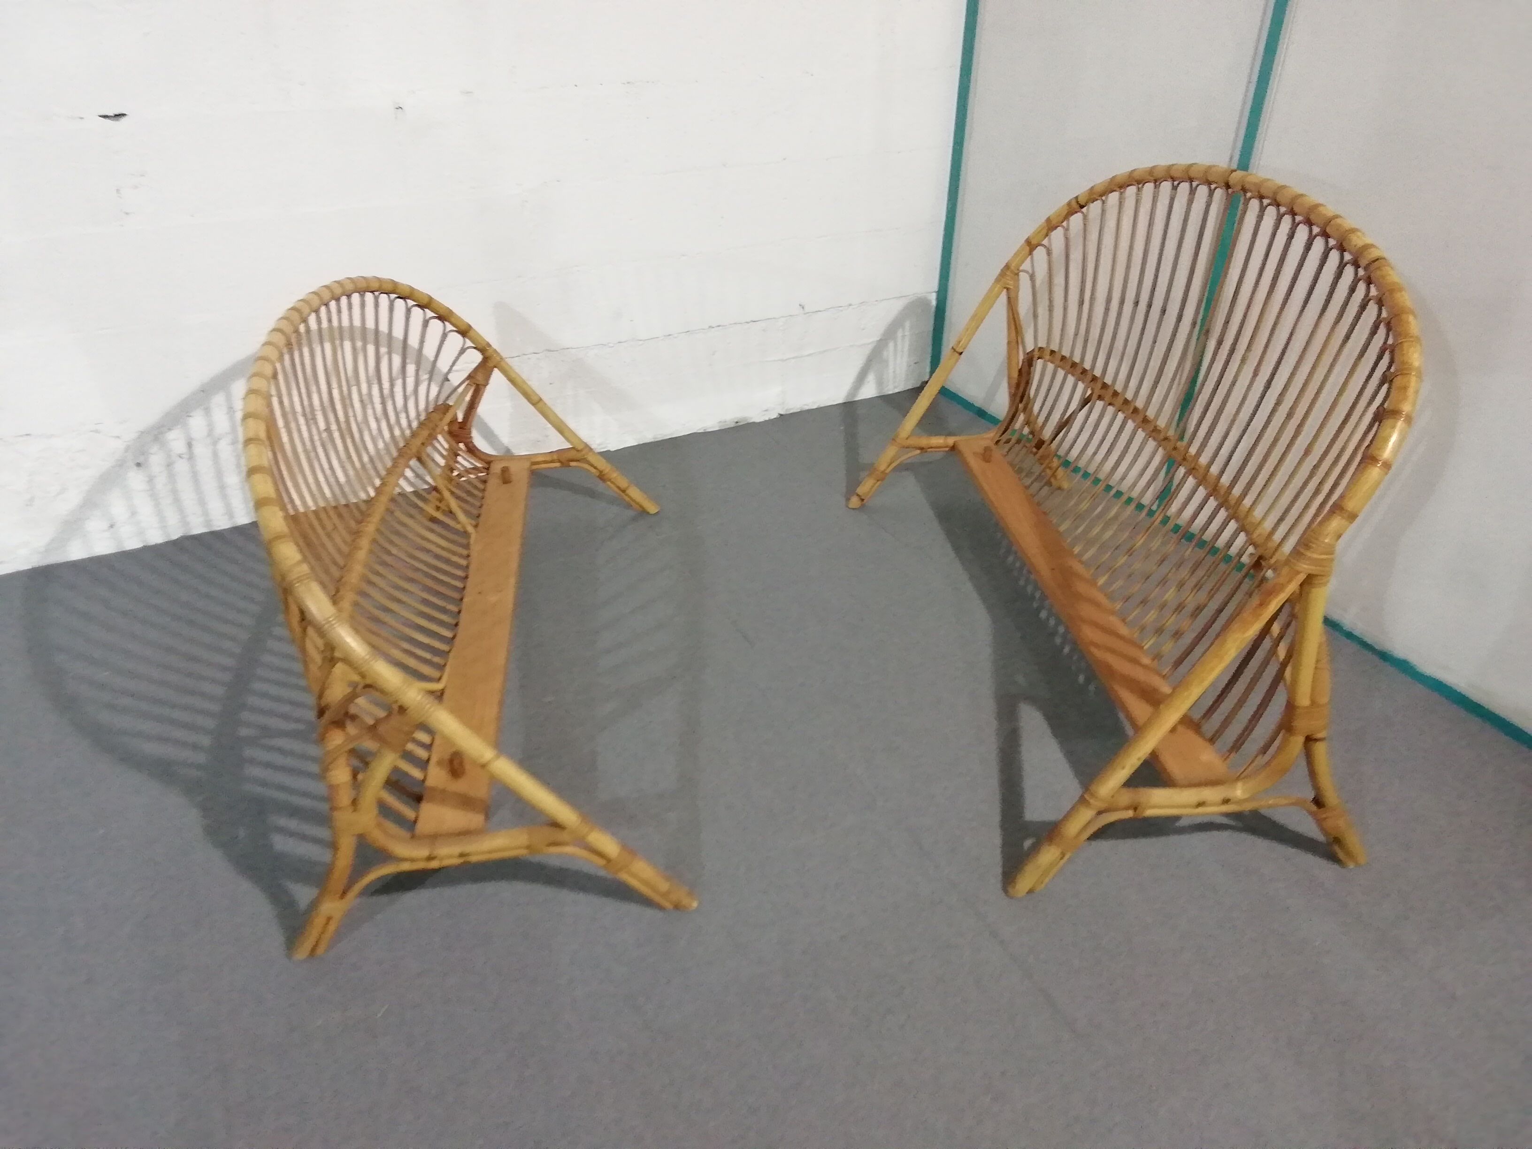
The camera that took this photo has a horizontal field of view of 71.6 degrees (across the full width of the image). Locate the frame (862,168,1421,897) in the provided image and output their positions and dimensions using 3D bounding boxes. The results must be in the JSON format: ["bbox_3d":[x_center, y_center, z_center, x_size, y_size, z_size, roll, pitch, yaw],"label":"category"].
[{"bbox_3d":[0.606,-0.253,2.020,0.612,0.944,1.339,-4,33,-7],"label":"frame"}]

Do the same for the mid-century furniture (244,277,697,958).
[{"bbox_3d":[-0.497,-0.124,1.967,0.625,0.758,1.347,-4,33,-7],"label":"mid-century furniture"}]

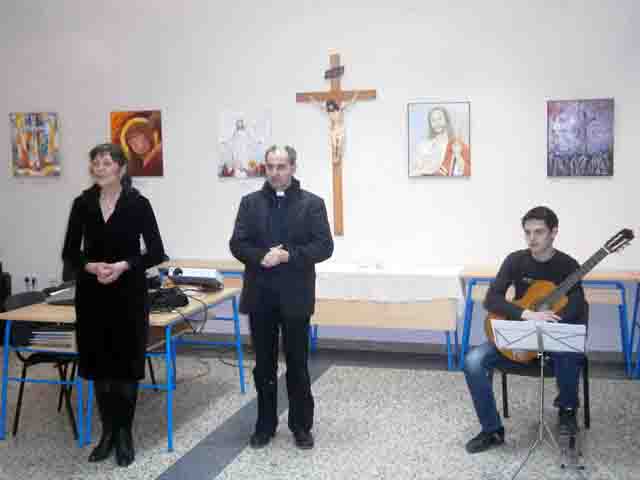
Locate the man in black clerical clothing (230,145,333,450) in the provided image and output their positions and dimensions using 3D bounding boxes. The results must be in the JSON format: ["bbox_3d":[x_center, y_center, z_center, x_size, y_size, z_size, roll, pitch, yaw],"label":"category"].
[{"bbox_3d":[-0.219,0.314,4.936,0.550,1.699,0.370,0,3,5],"label":"man in black clerical clothing"}]

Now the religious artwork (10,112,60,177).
[{"bbox_3d":[-2.650,-0.890,8.122,0.518,0.597,0.030,1,4,14],"label":"religious artwork"}]

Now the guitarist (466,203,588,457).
[{"bbox_3d":[1.210,0.477,5.088,0.660,1.344,0.850,1,4,19],"label":"guitarist"}]

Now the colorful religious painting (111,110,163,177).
[{"bbox_3d":[-1.652,-0.869,7.873,0.509,0.583,0.030,1,4,14],"label":"colorful religious painting"}]

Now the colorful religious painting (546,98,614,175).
[{"bbox_3d":[2.077,-0.810,6.942,0.511,0.609,0.030,1,4,14],"label":"colorful religious painting"}]

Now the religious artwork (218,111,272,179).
[{"bbox_3d":[-0.655,-0.837,7.625,0.480,0.582,0.030,1,4,14],"label":"religious artwork"}]

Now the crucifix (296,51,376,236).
[{"bbox_3d":[0.154,-0.797,7.378,0.691,1.530,0.120,1,4,14],"label":"crucifix"}]

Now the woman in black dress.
[{"bbox_3d":[-1.123,0.330,4.706,0.520,1.703,0.360,0,3,2],"label":"woman in black dress"}]

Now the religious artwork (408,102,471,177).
[{"bbox_3d":[0.991,-0.829,7.213,0.512,0.608,0.030,1,4,14],"label":"religious artwork"}]

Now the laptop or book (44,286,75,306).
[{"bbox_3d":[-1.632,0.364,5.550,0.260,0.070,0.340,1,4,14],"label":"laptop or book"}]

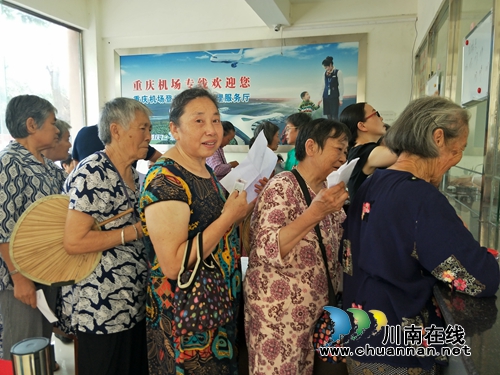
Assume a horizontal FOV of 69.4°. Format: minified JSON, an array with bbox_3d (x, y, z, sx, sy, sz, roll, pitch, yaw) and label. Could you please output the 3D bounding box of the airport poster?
[{"bbox_3d":[-0.229,-1.011,4.106,2.803,1.051,0.050,2,7,15],"label":"airport poster"}]

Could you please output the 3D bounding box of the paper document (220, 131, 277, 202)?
[{"bbox_3d":[-0.002,-0.068,1.230,0.170,0.260,0.070,30,-24,23],"label":"paper document"}]

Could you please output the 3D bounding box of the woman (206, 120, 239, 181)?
[{"bbox_3d":[-0.270,0.208,3.188,0.430,1.560,0.460,1,7,10],"label":"woman"}]

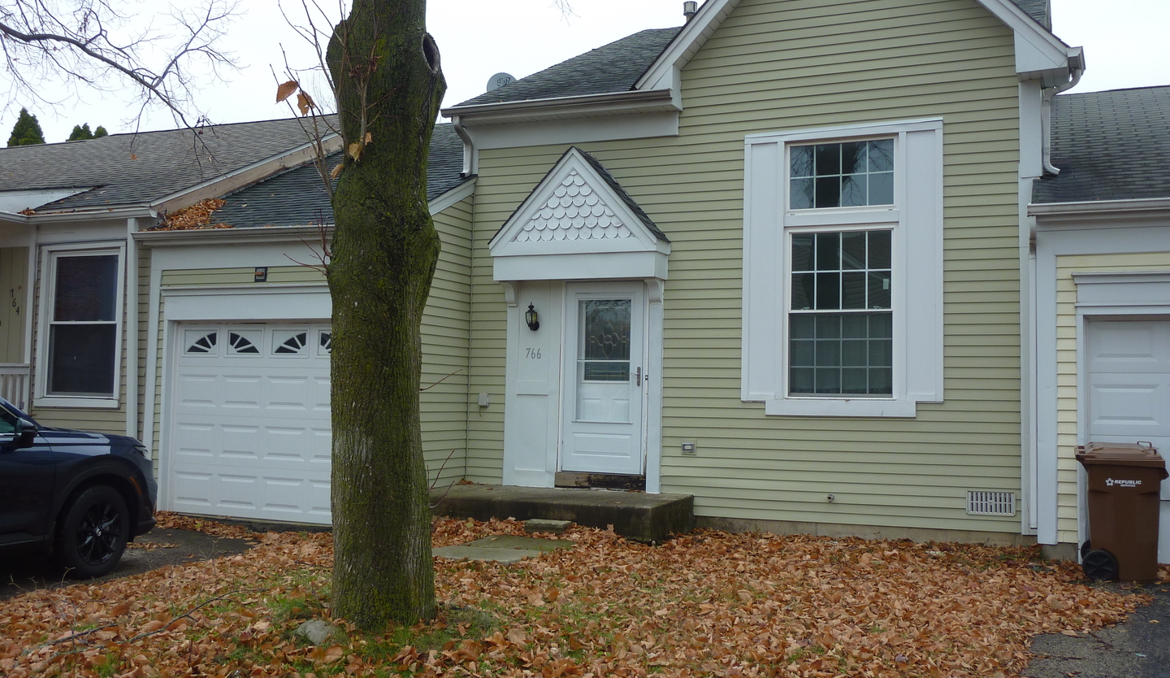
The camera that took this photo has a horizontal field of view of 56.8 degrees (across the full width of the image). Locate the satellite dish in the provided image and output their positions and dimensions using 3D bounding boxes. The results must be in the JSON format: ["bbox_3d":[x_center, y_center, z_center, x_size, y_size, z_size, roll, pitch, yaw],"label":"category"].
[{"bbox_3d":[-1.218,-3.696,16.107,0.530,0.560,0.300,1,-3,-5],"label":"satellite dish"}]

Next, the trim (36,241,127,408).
[{"bbox_3d":[-5.793,-0.155,12.393,1.300,1.870,0.100,0,-3,23],"label":"trim"}]

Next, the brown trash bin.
[{"bbox_3d":[4.306,1.363,8.673,0.695,1.045,0.660,0,-3,23],"label":"brown trash bin"}]

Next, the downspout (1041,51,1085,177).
[{"bbox_3d":[4.415,-2.051,10.001,0.370,1.090,0.110,0,-3,23],"label":"downspout"}]

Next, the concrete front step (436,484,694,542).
[{"bbox_3d":[-0.398,1.716,10.850,2.680,0.320,1.510,0,-3,23],"label":"concrete front step"}]

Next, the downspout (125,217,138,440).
[{"bbox_3d":[-4.988,0.218,11.879,0.110,3.110,0.110,0,-3,23],"label":"downspout"}]

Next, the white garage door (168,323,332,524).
[{"bbox_3d":[-3.405,0.849,11.507,2.420,2.120,0.080,0,-3,23],"label":"white garage door"}]

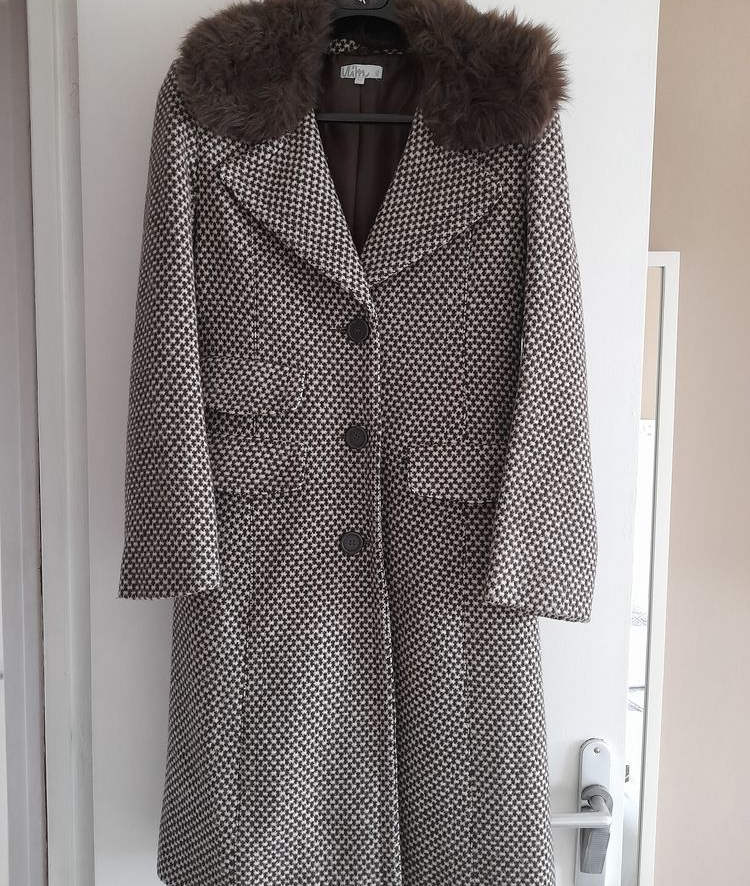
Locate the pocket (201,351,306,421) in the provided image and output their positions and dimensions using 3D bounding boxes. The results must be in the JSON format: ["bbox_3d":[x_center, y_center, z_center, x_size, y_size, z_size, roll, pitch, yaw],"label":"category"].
[{"bbox_3d":[-0.147,-0.068,0.864,0.128,0.073,0.015,6,5,10],"label":"pocket"}]

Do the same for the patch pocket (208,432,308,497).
[{"bbox_3d":[-0.143,0.026,0.872,0.124,0.070,0.015,6,5,10],"label":"patch pocket"}]

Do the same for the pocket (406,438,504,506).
[{"bbox_3d":[0.102,0.034,0.869,0.125,0.074,0.015,3,5,-9],"label":"pocket"}]

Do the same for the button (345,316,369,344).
[{"bbox_3d":[-0.020,-0.133,0.849,0.025,0.025,0.005,2,5,1],"label":"button"}]

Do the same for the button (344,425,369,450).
[{"bbox_3d":[-0.022,-0.006,0.856,0.025,0.025,0.005,2,5,1],"label":"button"}]

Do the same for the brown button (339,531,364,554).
[{"bbox_3d":[-0.028,0.119,0.863,0.025,0.025,0.005,2,5,1],"label":"brown button"}]

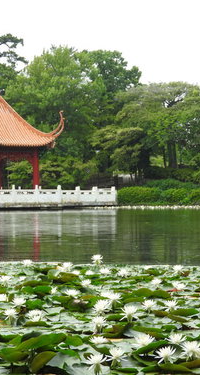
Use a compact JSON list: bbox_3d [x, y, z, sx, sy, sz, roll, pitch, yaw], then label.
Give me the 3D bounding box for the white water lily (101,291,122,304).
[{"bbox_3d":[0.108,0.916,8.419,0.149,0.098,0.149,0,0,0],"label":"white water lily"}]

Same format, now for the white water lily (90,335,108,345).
[{"bbox_3d":[-0.004,1.112,7.420,0.130,0.065,0.130,0,0,0],"label":"white water lily"}]

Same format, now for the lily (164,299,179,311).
[{"bbox_3d":[0.592,0.980,8.397,0.120,0.084,0.120,0,0,0],"label":"lily"}]

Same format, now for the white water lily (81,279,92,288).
[{"bbox_3d":[-0.139,0.996,10.430,0.114,0.086,0.114,0,0,0],"label":"white water lily"}]

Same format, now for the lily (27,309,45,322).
[{"bbox_3d":[-0.478,0.950,7.501,0.132,0.090,0.132,0,0,0],"label":"lily"}]

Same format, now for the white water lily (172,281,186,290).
[{"bbox_3d":[0.783,0.966,9.964,0.135,0.087,0.135,0,0,0],"label":"white water lily"}]

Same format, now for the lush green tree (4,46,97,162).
[{"bbox_3d":[-3.679,-5.380,80.000,7.437,11.552,7.121,0,0,0],"label":"lush green tree"}]

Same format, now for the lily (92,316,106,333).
[{"bbox_3d":[-0.004,1.121,8.273,0.115,0.110,0.135,0,0,0],"label":"lily"}]

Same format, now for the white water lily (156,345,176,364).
[{"bbox_3d":[0.382,0.966,5.829,0.118,0.097,0.118,0,0,0],"label":"white water lily"}]

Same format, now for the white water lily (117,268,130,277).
[{"bbox_3d":[0.268,0.969,11.523,0.146,0.081,0.146,0,0,0],"label":"white water lily"}]

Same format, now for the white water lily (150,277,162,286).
[{"bbox_3d":[0.691,1.150,12.366,0.147,0.107,0.147,0,0,0],"label":"white water lily"}]

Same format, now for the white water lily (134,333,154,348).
[{"bbox_3d":[0.327,1.123,7.419,0.147,0.102,0.147,0,0,0],"label":"white water lily"}]

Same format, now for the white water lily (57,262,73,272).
[{"bbox_3d":[-0.453,1.021,12.920,0.190,0.100,0.190,0,0,0],"label":"white water lily"}]

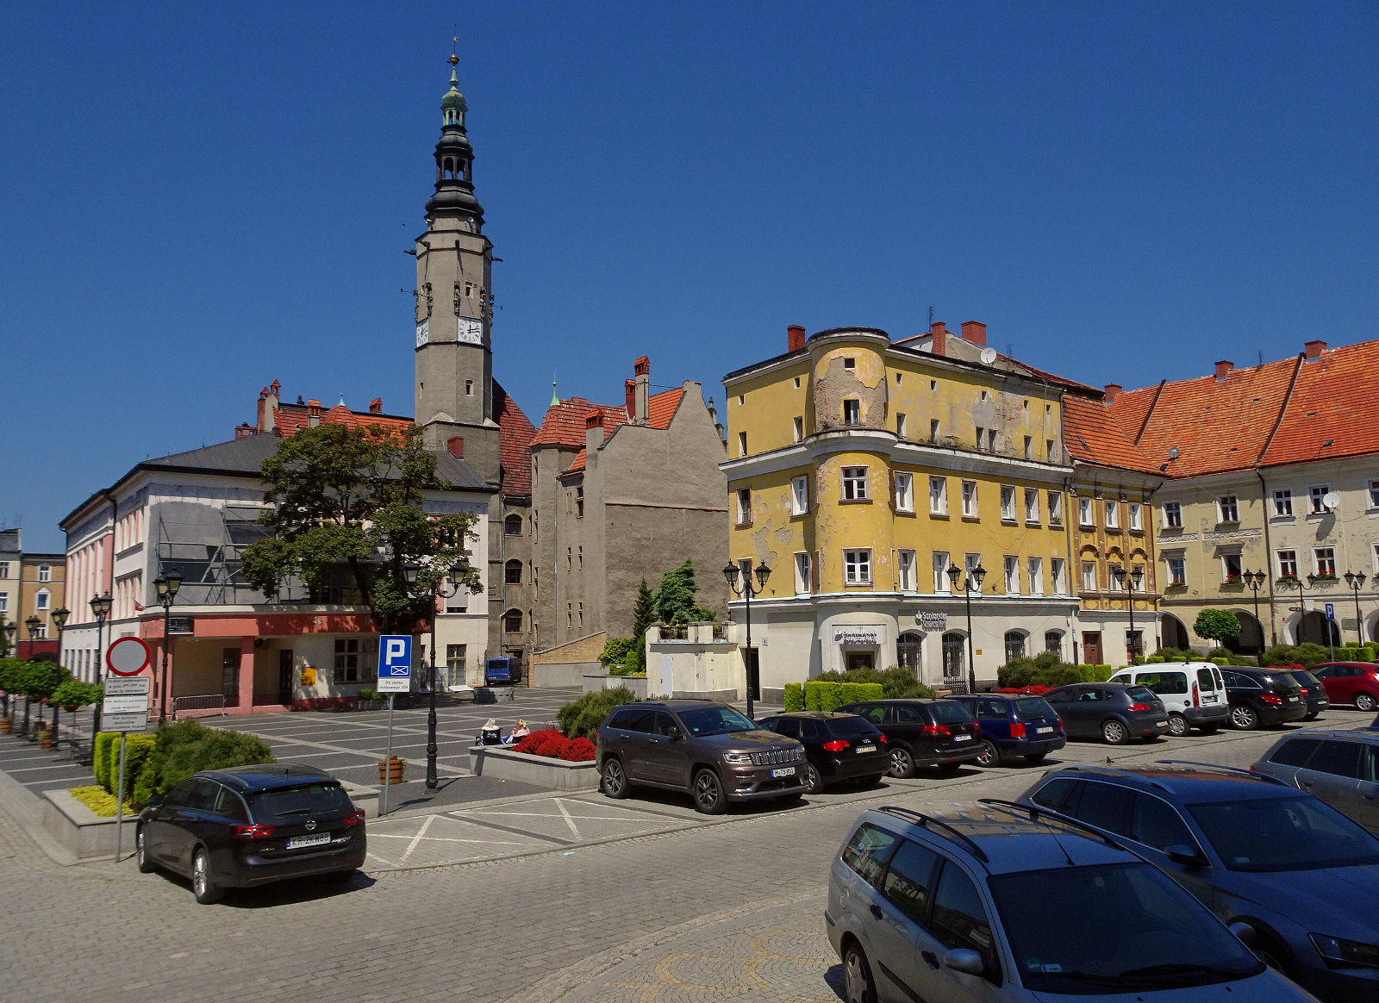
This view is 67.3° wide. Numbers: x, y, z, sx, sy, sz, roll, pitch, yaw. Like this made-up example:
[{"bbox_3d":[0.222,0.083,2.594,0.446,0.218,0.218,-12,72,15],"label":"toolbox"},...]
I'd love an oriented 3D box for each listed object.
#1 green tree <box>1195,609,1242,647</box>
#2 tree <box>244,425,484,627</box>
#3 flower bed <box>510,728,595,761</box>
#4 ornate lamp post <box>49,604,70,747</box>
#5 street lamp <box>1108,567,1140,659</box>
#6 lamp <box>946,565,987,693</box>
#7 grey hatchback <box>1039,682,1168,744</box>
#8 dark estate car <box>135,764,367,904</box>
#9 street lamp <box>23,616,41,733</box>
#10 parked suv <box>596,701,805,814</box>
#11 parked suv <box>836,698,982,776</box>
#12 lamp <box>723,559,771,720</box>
[{"bbox_3d":[21.277,6.003,41.535,1.900,3.420,1.900,5,-9,-37],"label":"green tree"},{"bbox_3d":[-17.385,3.294,54.552,12.000,15.090,10.800,4,-9,-35],"label":"tree"},{"bbox_3d":[-2.716,5.639,24.238,2.100,0.550,3.700,5,-9,-37],"label":"flower bed"},{"bbox_3d":[-22.340,6.279,36.688,0.460,5.000,1.500,6,-10,-42],"label":"ornate lamp post"},{"bbox_3d":[15.573,4.751,36.463,1.500,5.000,0.460,4,-9,-35],"label":"street lamp"},{"bbox_3d":[9.311,4.601,34.178,1.580,5.150,0.480,4,-9,-36],"label":"lamp"},{"bbox_3d":[10.921,5.693,28.149,1.768,1.458,4.315,3,-8,-30],"label":"grey hatchback"},{"bbox_3d":[-6.282,4.491,14.562,1.860,1.500,4.950,4,-10,-41],"label":"dark estate car"},{"bbox_3d":[-29.535,7.715,46.259,0.480,5.150,1.580,4,-9,-36],"label":"street lamp"},{"bbox_3d":[0.119,4.874,20.109,1.943,1.780,4.828,5,-9,-38],"label":"parked suv"},{"bbox_3d":[4.434,5.334,23.653,1.830,1.520,4.750,4,-8,-35],"label":"parked suv"},{"bbox_3d":[1.727,4.261,29.498,1.580,5.150,0.480,4,-9,-36],"label":"lamp"}]

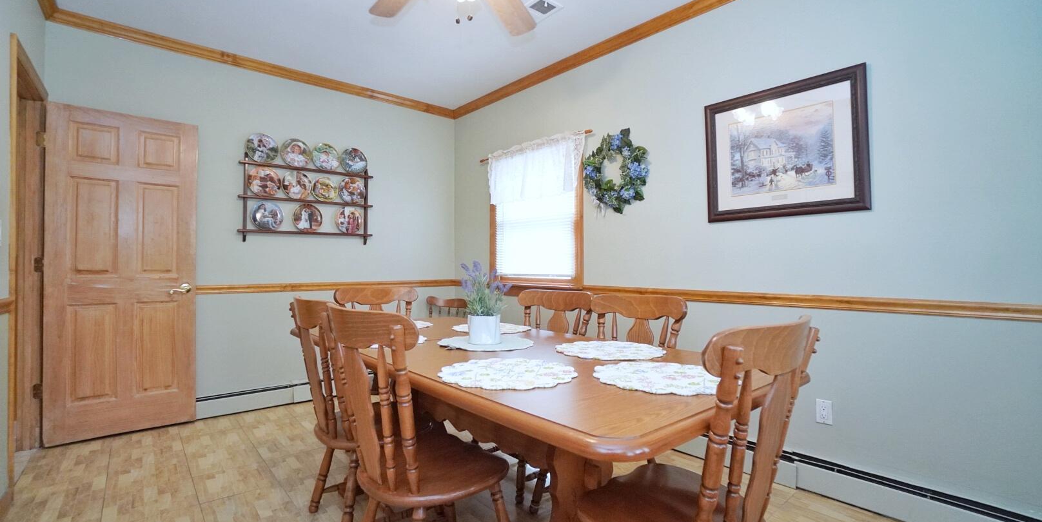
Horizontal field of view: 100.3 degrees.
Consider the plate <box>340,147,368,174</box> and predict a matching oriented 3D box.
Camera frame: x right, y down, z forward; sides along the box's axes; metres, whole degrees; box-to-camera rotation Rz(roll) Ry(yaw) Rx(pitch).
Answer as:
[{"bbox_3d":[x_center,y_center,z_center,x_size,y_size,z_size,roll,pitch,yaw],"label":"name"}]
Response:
[{"bbox_3d":[-1.415,-0.851,3.696,0.217,0.217,0.030,0,0,-39],"label":"plate"}]

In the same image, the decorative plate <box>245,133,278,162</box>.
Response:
[{"bbox_3d":[-1.937,-0.847,3.261,0.217,0.217,0.030,0,0,-39],"label":"decorative plate"}]

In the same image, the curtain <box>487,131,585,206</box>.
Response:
[{"bbox_3d":[0.079,-0.725,3.500,0.080,0.440,1.100,0,0,-42],"label":"curtain"}]

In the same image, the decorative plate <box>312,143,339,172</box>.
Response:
[{"bbox_3d":[-1.589,-0.849,3.551,0.217,0.217,0.030,0,0,-39],"label":"decorative plate"}]

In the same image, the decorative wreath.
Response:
[{"bbox_3d":[0.615,-0.602,2.900,0.110,0.530,0.490,0,0,-42],"label":"decorative wreath"}]

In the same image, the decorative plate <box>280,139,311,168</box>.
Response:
[{"bbox_3d":[-1.762,-0.845,3.407,0.217,0.217,0.030,0,0,-39],"label":"decorative plate"}]

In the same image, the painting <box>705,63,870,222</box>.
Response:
[{"bbox_3d":[1.302,-0.556,2.200,0.035,0.655,0.740,0,0,-42],"label":"painting"}]

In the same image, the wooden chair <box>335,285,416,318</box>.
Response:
[{"bbox_3d":[-0.760,0.628,2.456,0.500,0.945,0.520,0,0,-35],"label":"wooden chair"}]

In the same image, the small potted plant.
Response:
[{"bbox_3d":[-0.153,0.174,1.845,0.210,0.345,0.200,0,0,0],"label":"small potted plant"}]

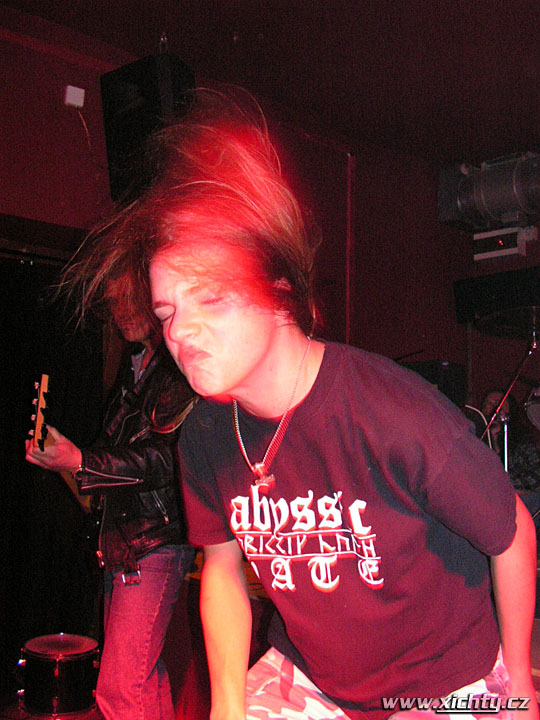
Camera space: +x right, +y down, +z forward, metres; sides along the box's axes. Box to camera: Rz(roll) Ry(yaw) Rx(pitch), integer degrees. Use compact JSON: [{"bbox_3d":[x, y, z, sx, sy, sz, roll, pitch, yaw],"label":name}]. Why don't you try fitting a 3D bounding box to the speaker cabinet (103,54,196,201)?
[{"bbox_3d":[-0.500,-1.029,3.451,0.395,0.580,0.310,-3,3,35],"label":"speaker cabinet"}]

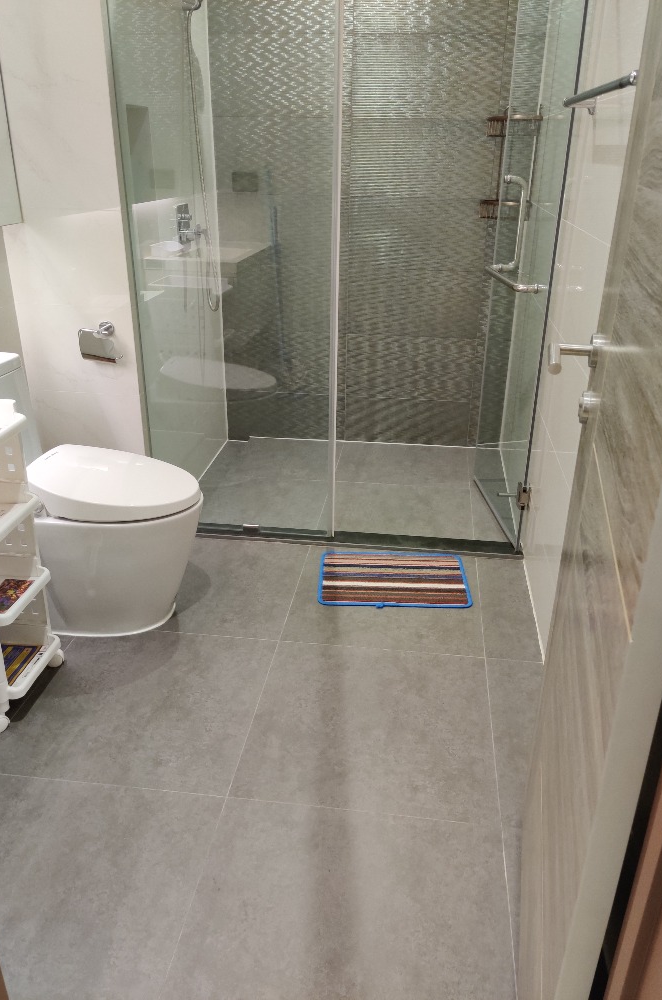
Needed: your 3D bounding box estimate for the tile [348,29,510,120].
[{"bbox_3d":[0.386,-1.720,3.179,0.600,0.300,0.013,4,24,6],"label":"tile"}]

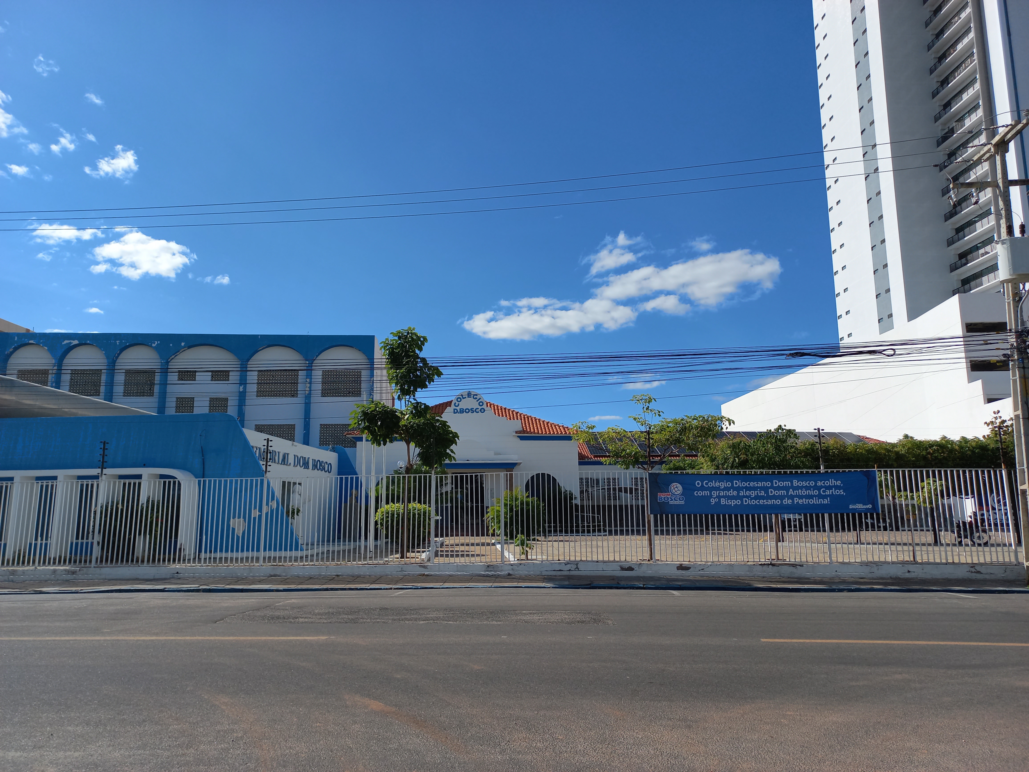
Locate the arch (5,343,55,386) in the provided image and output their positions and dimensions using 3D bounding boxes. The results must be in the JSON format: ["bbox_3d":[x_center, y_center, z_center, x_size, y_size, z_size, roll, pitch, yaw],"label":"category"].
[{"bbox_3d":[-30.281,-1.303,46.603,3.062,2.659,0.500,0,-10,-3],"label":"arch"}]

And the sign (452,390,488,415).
[{"bbox_3d":[-2.165,0.805,36.382,1.771,1.273,0.150,0,-10,0],"label":"sign"}]

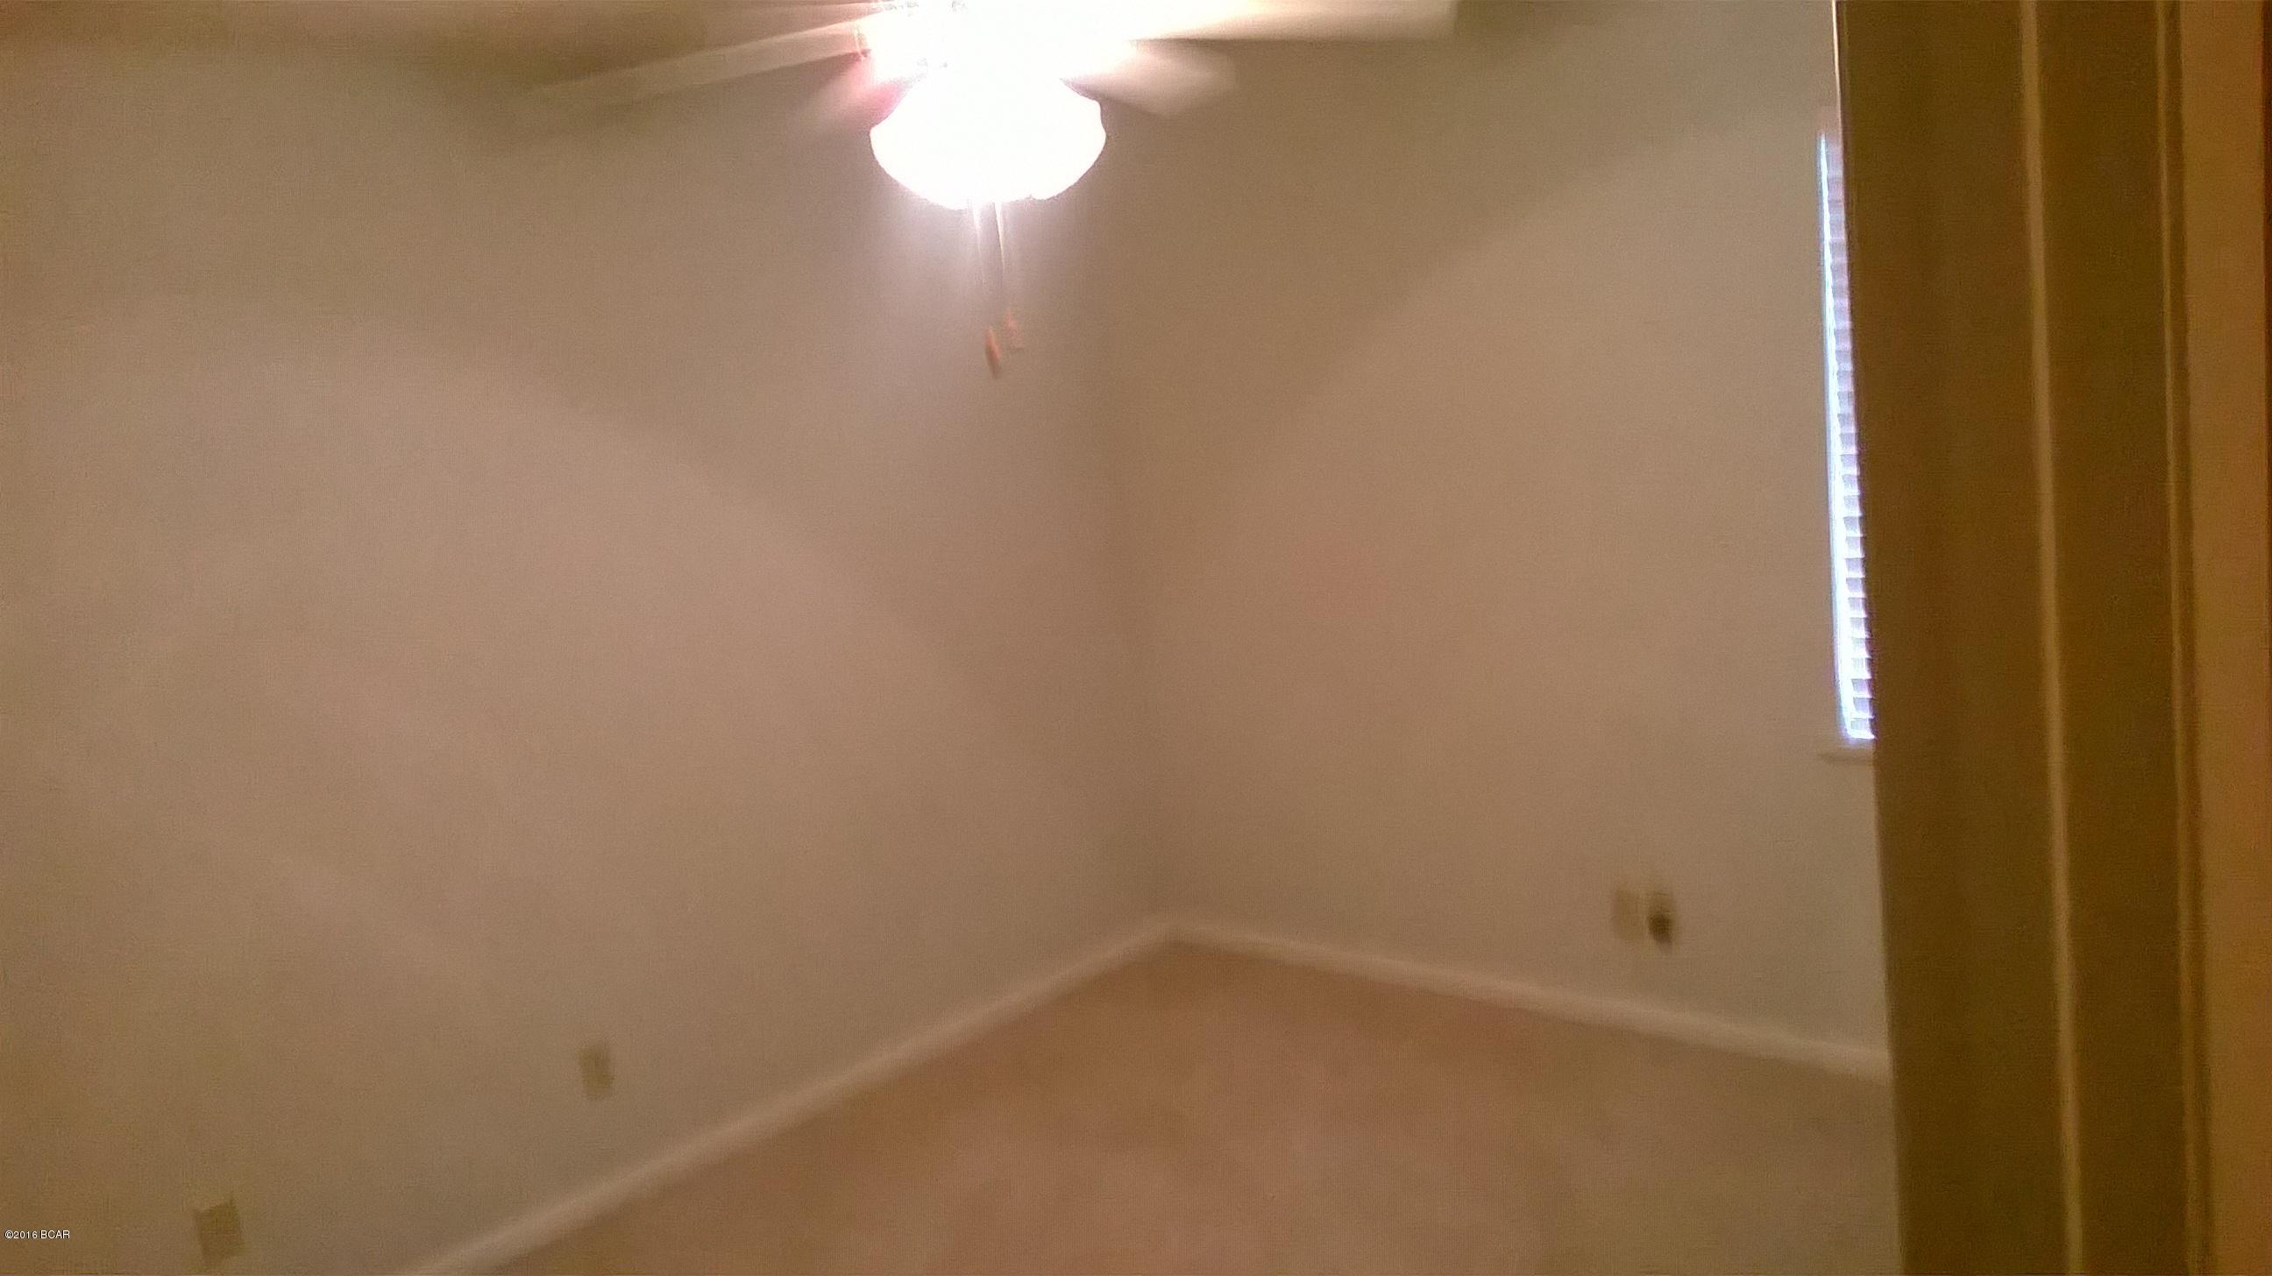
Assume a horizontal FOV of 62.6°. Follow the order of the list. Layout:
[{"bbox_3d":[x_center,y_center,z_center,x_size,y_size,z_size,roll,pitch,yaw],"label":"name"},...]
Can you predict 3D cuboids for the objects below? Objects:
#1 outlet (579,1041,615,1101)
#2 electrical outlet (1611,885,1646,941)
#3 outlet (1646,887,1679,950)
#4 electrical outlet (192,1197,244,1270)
[{"bbox_3d":[-1.153,0.927,3.998,0.010,0.115,0.071,2,13,43],"label":"outlet"},{"bbox_3d":[1.119,0.628,4.248,0.071,0.115,0.010,2,13,43],"label":"electrical outlet"},{"bbox_3d":[1.178,0.627,4.190,0.071,0.115,0.010,2,13,43],"label":"outlet"},{"bbox_3d":[-1.689,1.097,3.440,0.010,0.115,0.071,2,13,43],"label":"electrical outlet"}]

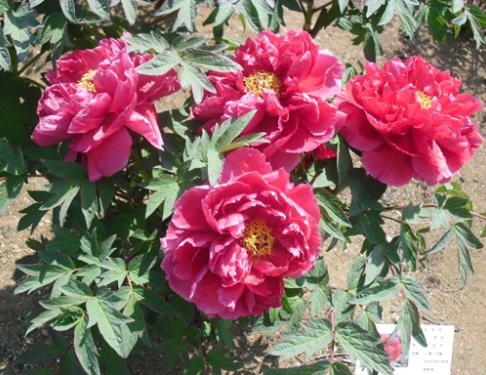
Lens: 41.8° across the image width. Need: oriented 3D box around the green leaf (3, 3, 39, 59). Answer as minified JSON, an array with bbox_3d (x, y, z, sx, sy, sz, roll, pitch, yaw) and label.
[{"bbox_3d":[-0.331,-0.235,0.950,0.050,0.020,0.099,-11,70,-4],"label":"green leaf"}]

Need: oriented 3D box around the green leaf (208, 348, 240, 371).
[{"bbox_3d":[-0.026,0.244,0.900,0.049,0.015,0.030,8,52,-12],"label":"green leaf"}]

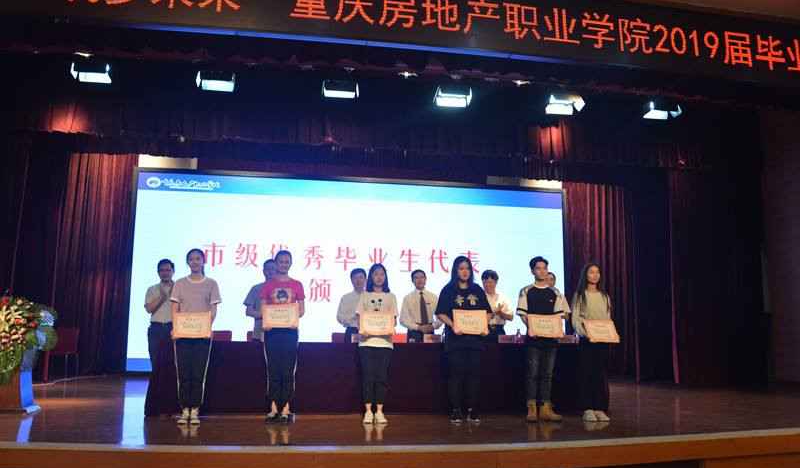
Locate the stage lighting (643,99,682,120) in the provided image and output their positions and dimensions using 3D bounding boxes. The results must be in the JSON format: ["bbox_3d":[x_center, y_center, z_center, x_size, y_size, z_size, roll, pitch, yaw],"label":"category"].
[{"bbox_3d":[3.127,-1.483,7.415,0.410,0.240,0.300,2,-7,-10],"label":"stage lighting"}]

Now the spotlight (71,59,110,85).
[{"bbox_3d":[-3.127,-1.647,6.287,0.390,0.240,0.300,2,-7,-10],"label":"spotlight"}]

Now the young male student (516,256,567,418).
[{"bbox_3d":[1.478,1.084,6.557,0.480,1.702,0.340,3,-7,-15],"label":"young male student"}]

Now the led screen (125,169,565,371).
[{"bbox_3d":[-0.685,0.738,10.983,7.743,3.441,0.150,2,-7,-10],"label":"led screen"}]

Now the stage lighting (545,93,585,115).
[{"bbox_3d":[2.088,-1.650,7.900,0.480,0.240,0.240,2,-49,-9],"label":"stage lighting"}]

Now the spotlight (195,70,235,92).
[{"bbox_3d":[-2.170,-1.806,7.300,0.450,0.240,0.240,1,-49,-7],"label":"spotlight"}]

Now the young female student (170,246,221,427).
[{"bbox_3d":[-2.017,0.991,6.177,0.460,1.696,0.340,2,-7,-10],"label":"young female student"}]

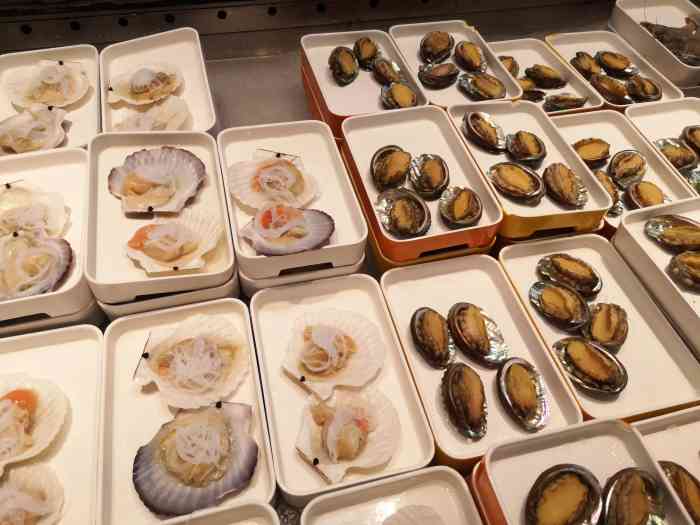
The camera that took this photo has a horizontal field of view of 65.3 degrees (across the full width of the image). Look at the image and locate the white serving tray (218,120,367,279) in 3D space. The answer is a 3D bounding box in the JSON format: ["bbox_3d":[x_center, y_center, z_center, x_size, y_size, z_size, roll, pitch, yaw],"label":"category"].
[{"bbox_3d":[-0.072,-0.082,0.651,0.142,0.038,0.218,-8,51,-13],"label":"white serving tray"}]

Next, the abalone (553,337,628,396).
[{"bbox_3d":[0.241,0.104,0.546,0.074,0.023,0.049,24,52,15],"label":"abalone"}]

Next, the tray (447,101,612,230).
[{"bbox_3d":[0.226,-0.131,0.723,0.142,0.038,0.218,-7,52,-12],"label":"tray"}]

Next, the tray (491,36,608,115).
[{"bbox_3d":[0.303,-0.298,0.909,0.142,0.038,0.218,-10,50,-14],"label":"tray"}]

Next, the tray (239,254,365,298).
[{"bbox_3d":[-0.075,-0.059,0.678,0.142,0.038,0.218,-8,51,-13],"label":"tray"}]

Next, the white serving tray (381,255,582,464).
[{"bbox_3d":[0.124,0.095,0.569,0.142,0.038,0.218,-10,50,-10],"label":"white serving tray"}]

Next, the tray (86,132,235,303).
[{"bbox_3d":[-0.213,-0.059,0.613,0.142,0.038,0.218,-6,54,-16],"label":"tray"}]

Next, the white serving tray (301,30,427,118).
[{"bbox_3d":[0.017,-0.276,0.829,0.142,0.038,0.218,-10,51,-13],"label":"white serving tray"}]

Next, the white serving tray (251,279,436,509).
[{"bbox_3d":[-0.016,0.116,0.549,0.142,0.038,0.218,-8,52,-12],"label":"white serving tray"}]

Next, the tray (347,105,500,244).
[{"bbox_3d":[0.082,-0.107,0.681,0.142,0.038,0.218,-11,53,-9],"label":"tray"}]

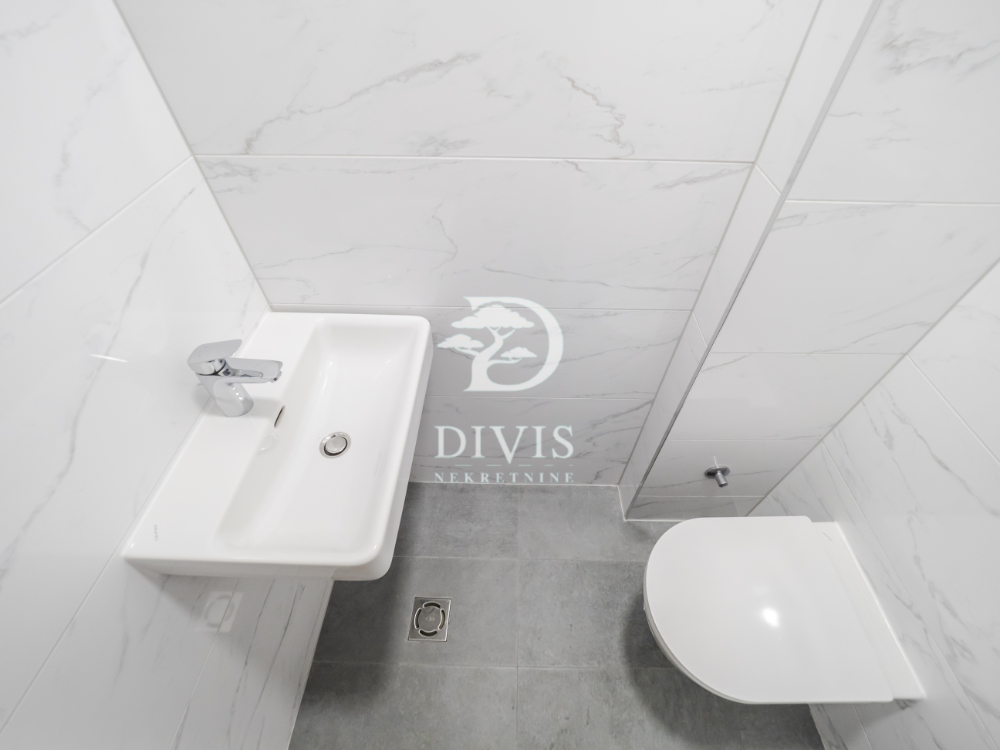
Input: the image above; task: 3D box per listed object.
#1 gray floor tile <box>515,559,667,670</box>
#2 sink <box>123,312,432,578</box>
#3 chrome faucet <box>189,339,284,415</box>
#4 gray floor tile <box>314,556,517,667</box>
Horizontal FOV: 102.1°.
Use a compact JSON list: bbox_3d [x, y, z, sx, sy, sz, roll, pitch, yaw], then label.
[{"bbox_3d":[0.358,0.746,1.279,0.600,0.010,0.300,1,47,1],"label":"gray floor tile"},{"bbox_3d":[-0.357,0.115,0.834,0.400,0.160,0.555,1,48,1],"label":"sink"},{"bbox_3d":[-0.455,0.010,0.729,0.154,0.155,0.047,1,47,1],"label":"chrome faucet"},{"bbox_3d":[-0.244,0.740,1.290,0.601,0.010,0.300,1,47,1],"label":"gray floor tile"}]

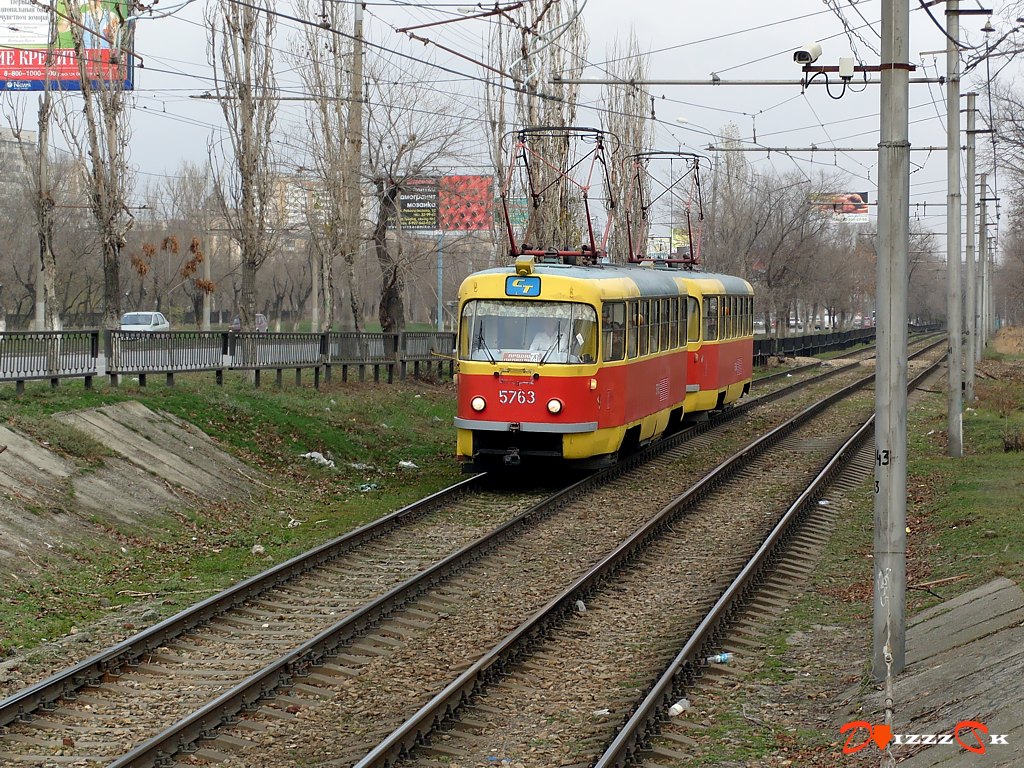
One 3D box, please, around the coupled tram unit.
[{"bbox_3d":[2.797,-0.659,52.137,2.470,3.120,28.000,1,2,11],"label":"coupled tram unit"}]

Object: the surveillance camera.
[{"bbox_3d":[2.374,-2.655,20.200,0.140,0.118,0.350,1,14,22],"label":"surveillance camera"}]

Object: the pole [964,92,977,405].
[{"bbox_3d":[12.043,-3.583,66.000,0.250,8.150,0.250,1,1,11],"label":"pole"}]

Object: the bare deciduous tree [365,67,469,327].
[{"bbox_3d":[-2.443,-4.201,65.000,2.800,8.100,2.700,1,1,11],"label":"bare deciduous tree"}]

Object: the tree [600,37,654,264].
[{"bbox_3d":[4.463,-7.249,98.000,2.100,12.800,2.100,1,1,11],"label":"tree"}]

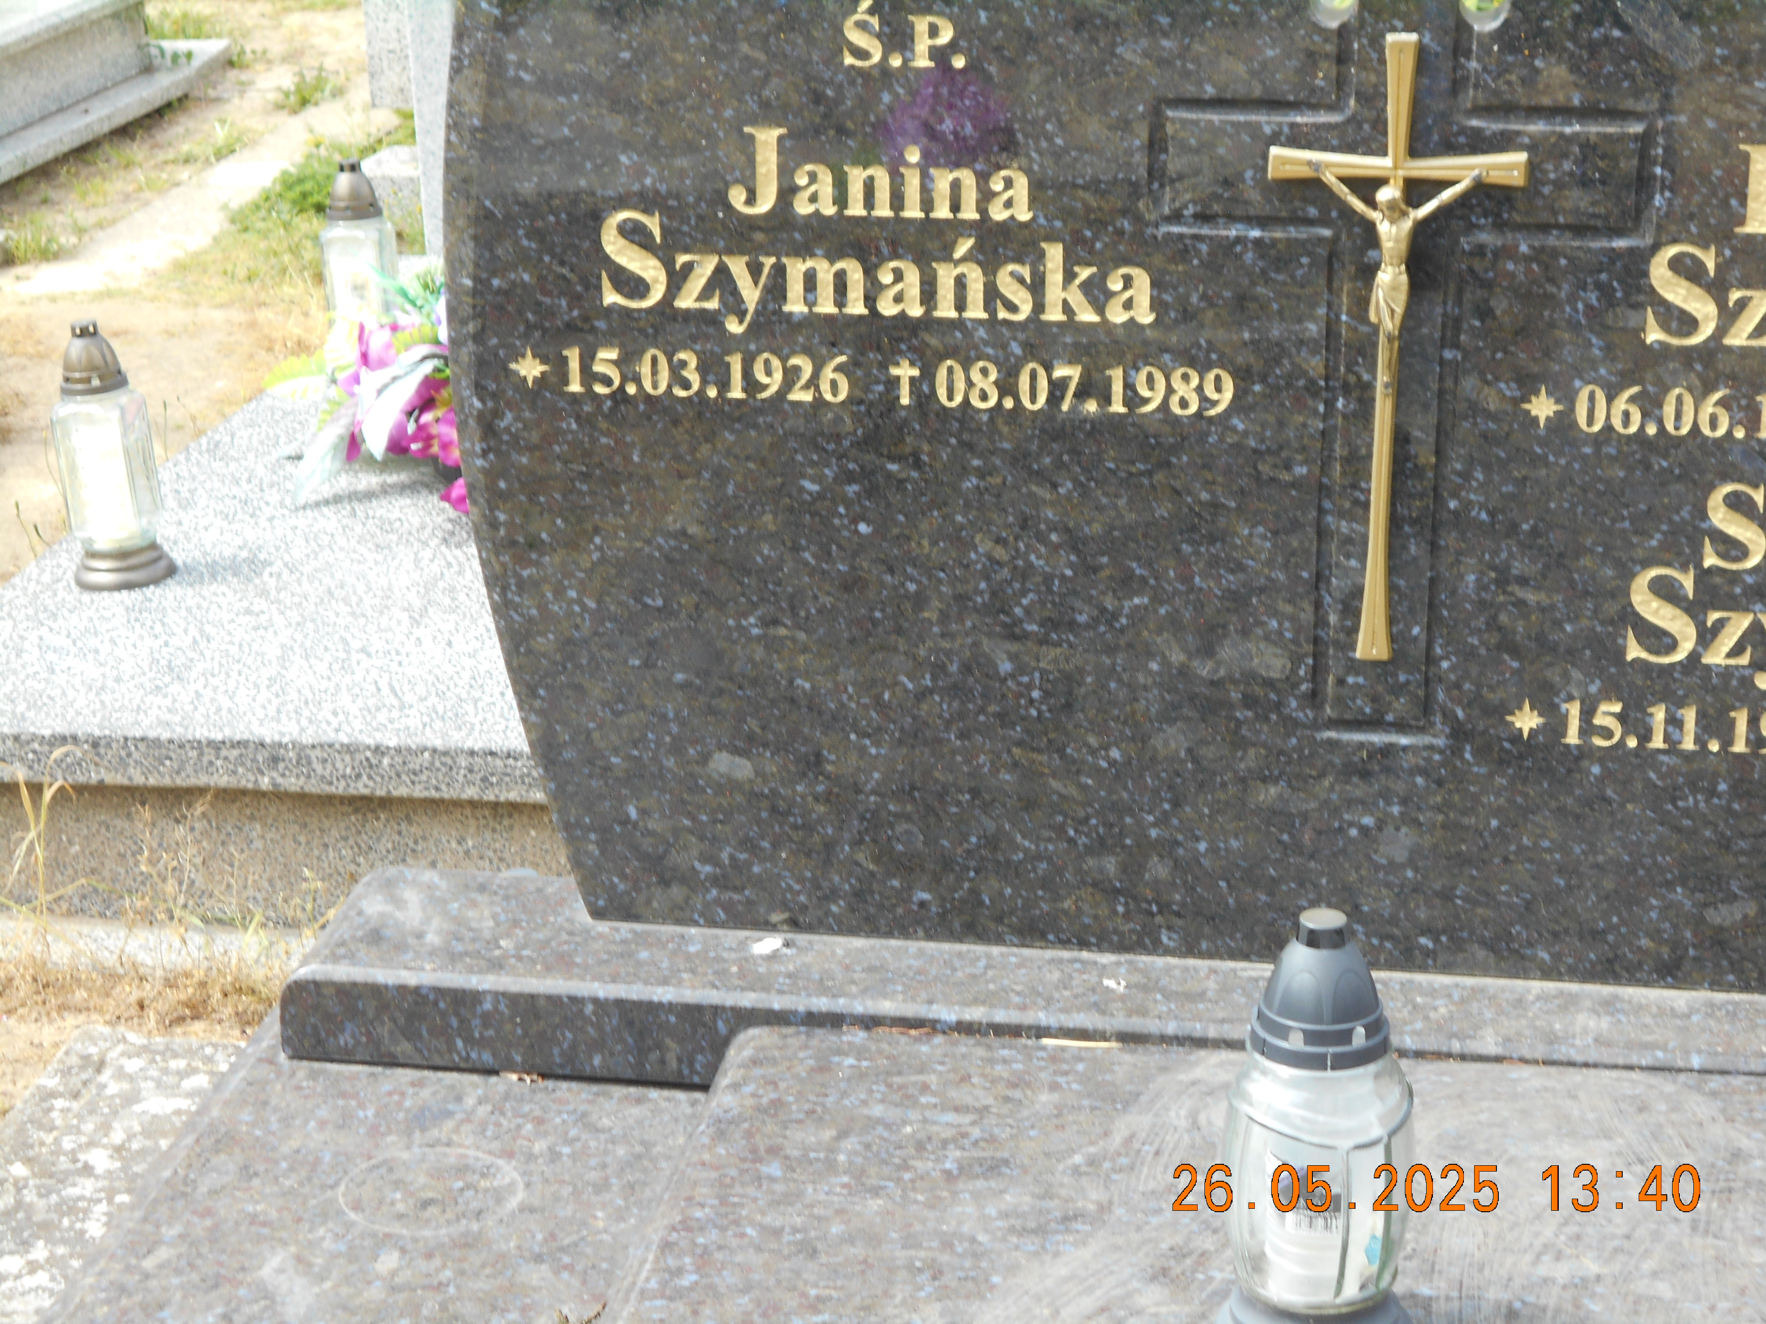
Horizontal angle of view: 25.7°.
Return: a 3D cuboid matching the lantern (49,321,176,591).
[{"bbox_3d":[-0.841,-0.229,4.200,0.110,0.285,0.110,-2,20,11],"label":"lantern"}]

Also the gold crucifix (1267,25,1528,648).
[{"bbox_3d":[0.312,-0.189,2.395,0.157,0.400,0.035,3,20,9],"label":"gold crucifix"}]

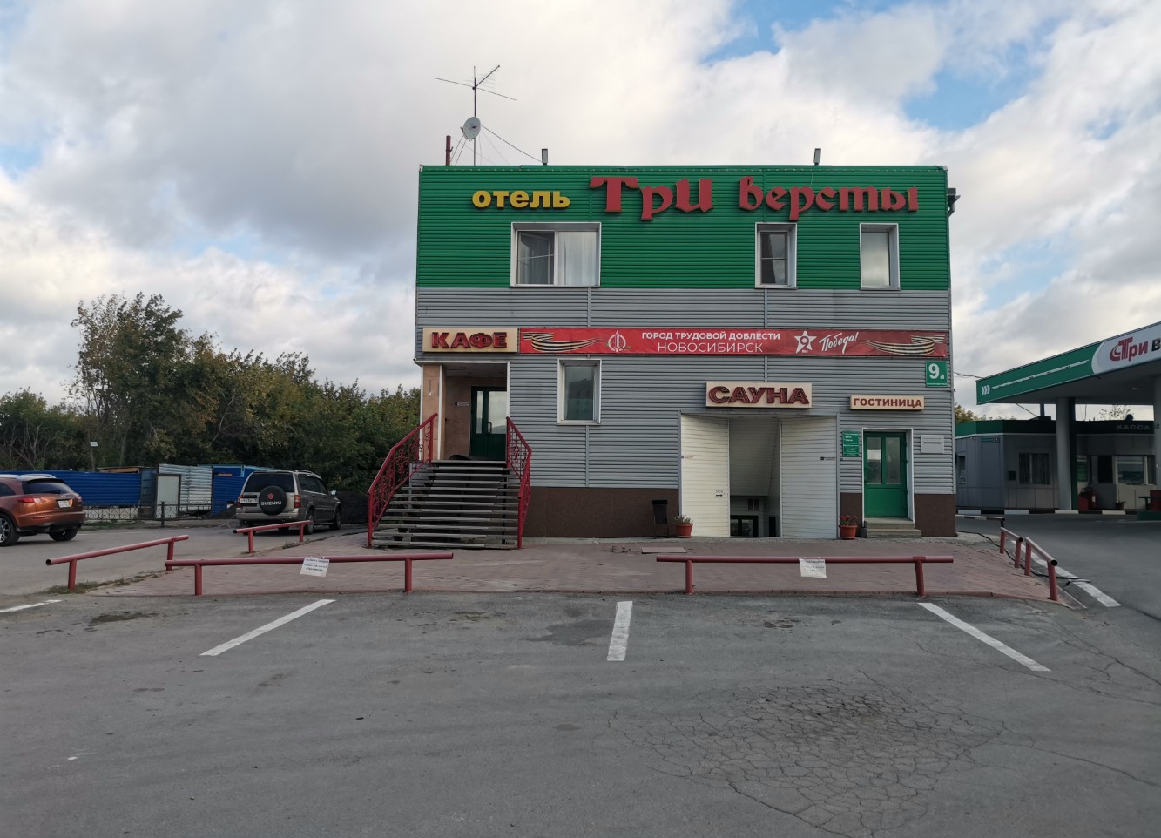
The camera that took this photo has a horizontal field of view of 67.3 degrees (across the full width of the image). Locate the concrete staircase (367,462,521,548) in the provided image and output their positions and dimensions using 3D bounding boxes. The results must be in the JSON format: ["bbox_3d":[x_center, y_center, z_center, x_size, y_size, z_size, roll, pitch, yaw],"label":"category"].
[{"bbox_3d":[-2.782,1.897,20.100,3.149,1.958,3.230,1,-5,2],"label":"concrete staircase"}]

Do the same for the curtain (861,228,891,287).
[{"bbox_3d":[7.218,-3.934,21.368,0.746,1.494,0.100,1,-5,2],"label":"curtain"}]

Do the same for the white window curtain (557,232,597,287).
[{"bbox_3d":[-0.077,-3.968,21.615,0.988,1.396,0.100,1,-5,2],"label":"white window curtain"}]

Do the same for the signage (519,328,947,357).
[{"bbox_3d":[3.576,-1.807,20.659,10.054,0.662,0.050,1,-5,2],"label":"signage"}]

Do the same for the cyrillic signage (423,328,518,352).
[{"bbox_3d":[-2.746,-1.961,21.961,2.402,0.586,0.202,1,-5,2],"label":"cyrillic signage"}]

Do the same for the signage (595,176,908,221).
[{"bbox_3d":[4.128,-5.251,20.885,7.821,1.123,0.140,1,-5,2],"label":"signage"}]

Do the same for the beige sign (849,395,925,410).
[{"bbox_3d":[7.138,-0.364,20.372,1.733,0.340,0.140,1,-5,2],"label":"beige sign"}]

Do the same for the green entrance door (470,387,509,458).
[{"bbox_3d":[-2.417,0.106,24.099,1.312,1.995,0.101,1,-5,2],"label":"green entrance door"}]

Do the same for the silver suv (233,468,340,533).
[{"bbox_3d":[-8.396,2.436,25.646,1.770,1.740,4.400,1,-5,1],"label":"silver suv"}]

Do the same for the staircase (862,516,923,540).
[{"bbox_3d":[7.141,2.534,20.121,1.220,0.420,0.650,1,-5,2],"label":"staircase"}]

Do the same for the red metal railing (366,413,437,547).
[{"bbox_3d":[-4.077,1.287,20.157,0.828,3.169,3.311,1,-5,2],"label":"red metal railing"}]

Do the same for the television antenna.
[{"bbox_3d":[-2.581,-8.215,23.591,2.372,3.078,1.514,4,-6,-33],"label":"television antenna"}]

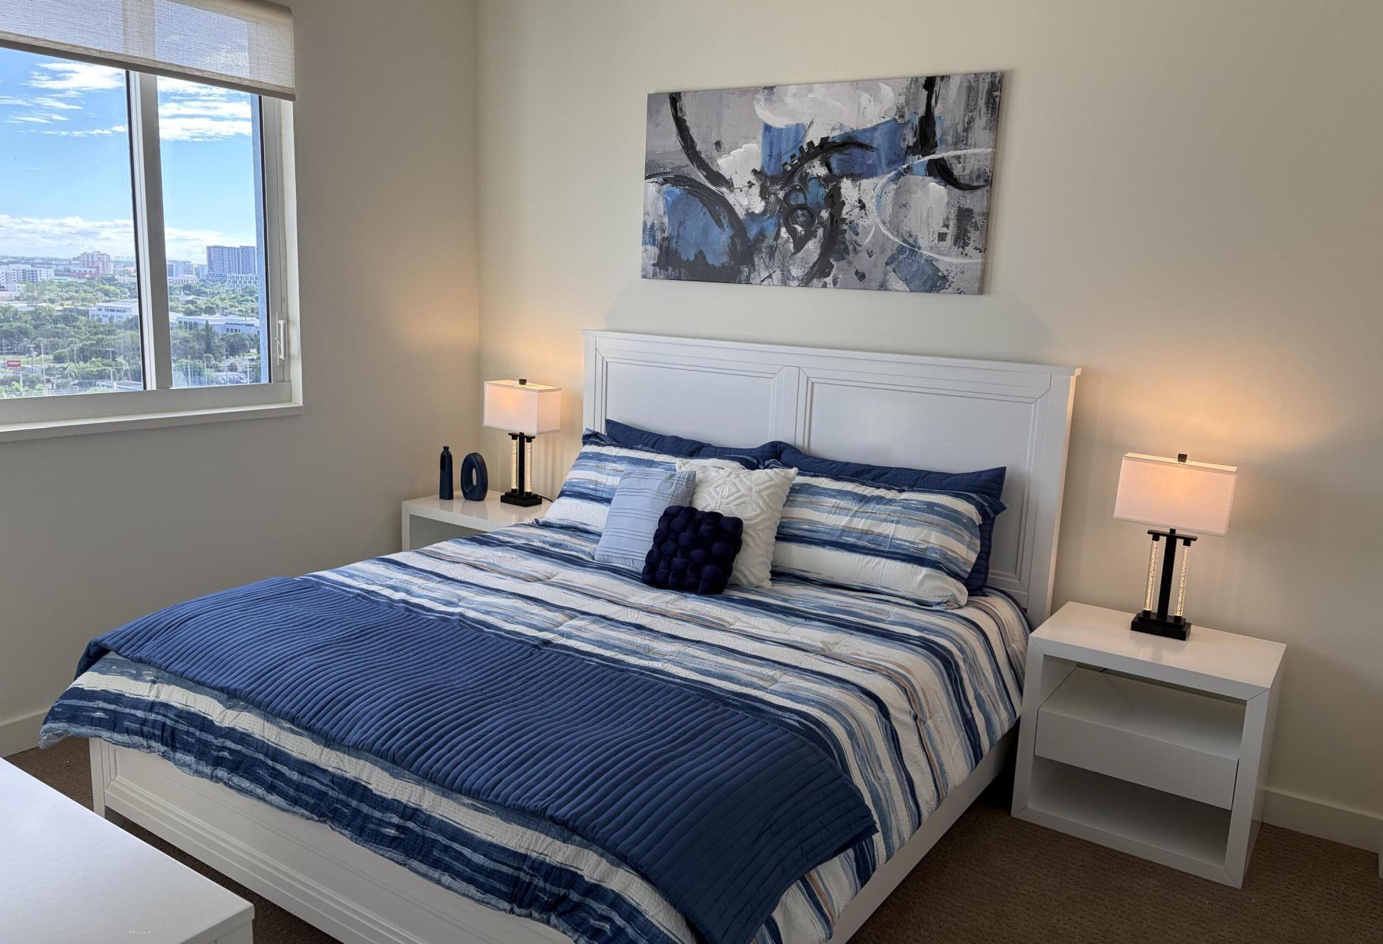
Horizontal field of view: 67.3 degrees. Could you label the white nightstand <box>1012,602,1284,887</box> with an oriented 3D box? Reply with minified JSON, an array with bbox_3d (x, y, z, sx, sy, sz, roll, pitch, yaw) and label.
[{"bbox_3d":[1.407,0.801,3.204,0.644,0.589,0.459,9,13,33],"label":"white nightstand"}]

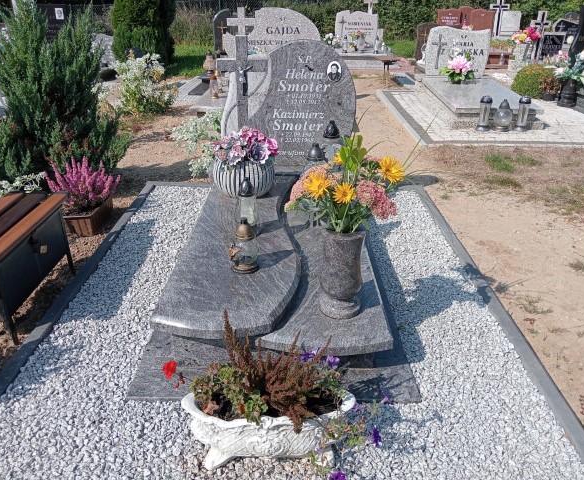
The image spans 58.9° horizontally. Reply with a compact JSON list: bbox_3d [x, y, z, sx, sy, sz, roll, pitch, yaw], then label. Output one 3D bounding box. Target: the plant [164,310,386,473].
[{"bbox_3d":[-0.051,0.448,1.517,0.595,0.433,0.292,0,25,0],"label":"plant"}]

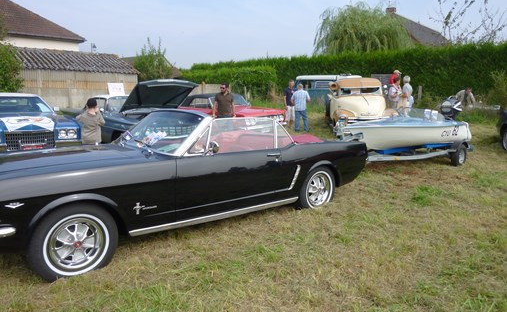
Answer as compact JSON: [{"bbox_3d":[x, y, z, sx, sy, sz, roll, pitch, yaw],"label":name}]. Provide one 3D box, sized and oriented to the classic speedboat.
[{"bbox_3d":[2.896,-0.559,7.308,3.850,0.820,1.550,-8,12,-41],"label":"classic speedboat"}]

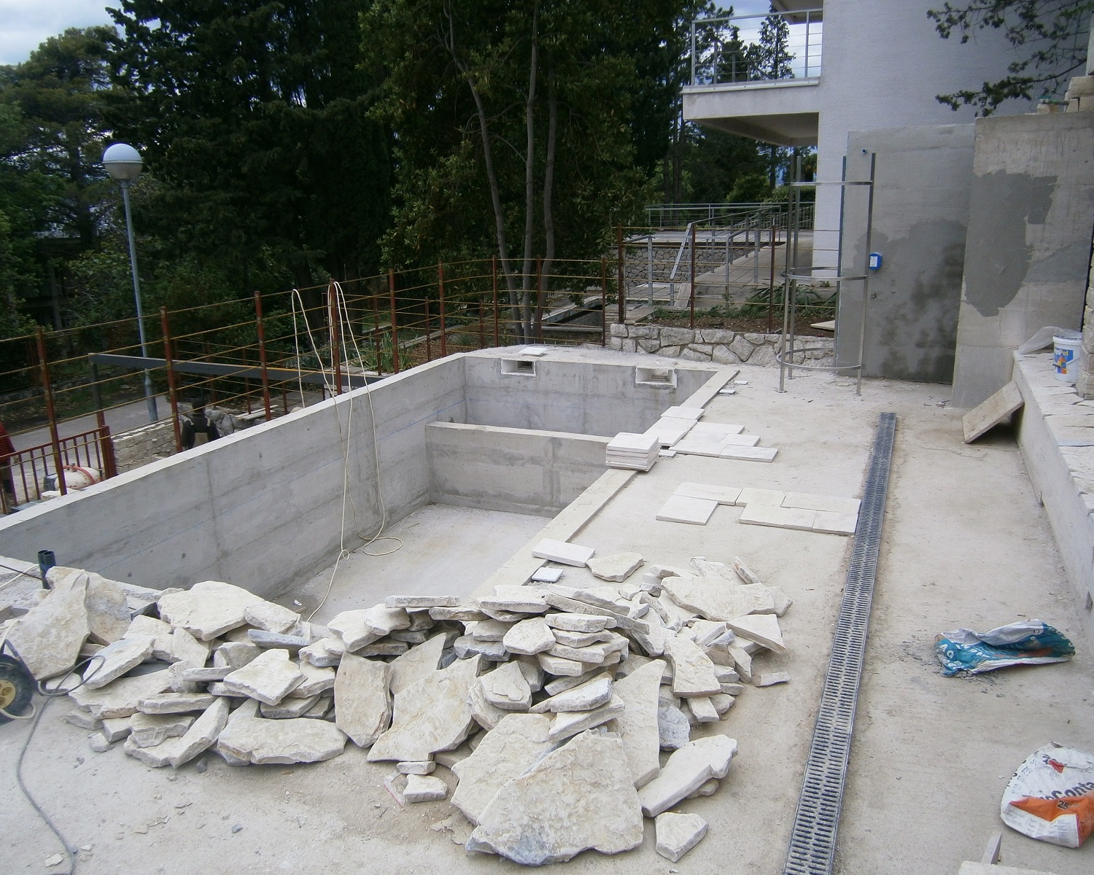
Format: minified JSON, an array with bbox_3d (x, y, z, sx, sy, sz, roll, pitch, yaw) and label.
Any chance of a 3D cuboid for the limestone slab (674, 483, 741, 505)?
[{"bbox_3d":[1.059,0.370,5.775,0.408,0.025,0.290,5,17,22],"label":"limestone slab"}]

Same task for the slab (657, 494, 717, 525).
[{"bbox_3d":[0.882,0.454,5.486,0.314,0.025,0.402,5,17,22],"label":"slab"}]

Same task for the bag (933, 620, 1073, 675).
[{"bbox_3d":[1.913,0.892,3.733,0.550,0.100,0.240,-4,15,-7],"label":"bag"}]

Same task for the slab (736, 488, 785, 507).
[{"bbox_3d":[1.384,0.397,5.664,0.274,0.027,0.283,5,17,22],"label":"slab"}]

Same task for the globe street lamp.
[{"bbox_3d":[-5.234,-1.862,11.220,0.510,3.600,0.510,5,17,22],"label":"globe street lamp"}]

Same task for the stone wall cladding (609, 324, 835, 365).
[{"bbox_3d":[2.027,-1.115,10.440,2.800,0.360,0.250,8,18,29],"label":"stone wall cladding"}]

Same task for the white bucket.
[{"bbox_3d":[3.793,-0.580,6.359,0.275,0.315,0.275,-1,15,0],"label":"white bucket"}]

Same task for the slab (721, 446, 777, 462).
[{"bbox_3d":[1.526,0.125,6.605,0.389,0.027,0.298,6,17,26],"label":"slab"}]

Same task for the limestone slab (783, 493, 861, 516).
[{"bbox_3d":[1.729,0.423,5.531,0.457,0.025,0.290,5,17,22],"label":"limestone slab"}]

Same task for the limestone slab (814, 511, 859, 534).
[{"bbox_3d":[1.716,0.510,5.219,0.231,0.025,0.305,5,17,22],"label":"limestone slab"}]

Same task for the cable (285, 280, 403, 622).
[{"bbox_3d":[-2.134,-0.026,8.527,0.900,2.750,2.000,5,17,22],"label":"cable"}]

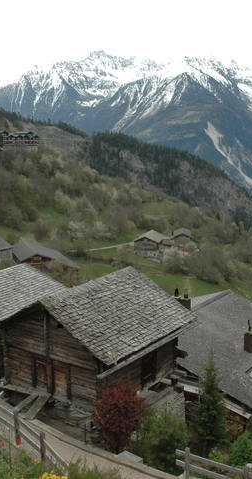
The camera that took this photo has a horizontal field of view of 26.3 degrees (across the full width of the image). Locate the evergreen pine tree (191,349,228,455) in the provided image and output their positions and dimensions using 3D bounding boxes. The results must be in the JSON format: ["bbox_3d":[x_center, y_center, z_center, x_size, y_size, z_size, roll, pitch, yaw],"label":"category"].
[{"bbox_3d":[3.172,6.245,20.592,1.500,4.400,1.500,0,11,8],"label":"evergreen pine tree"}]

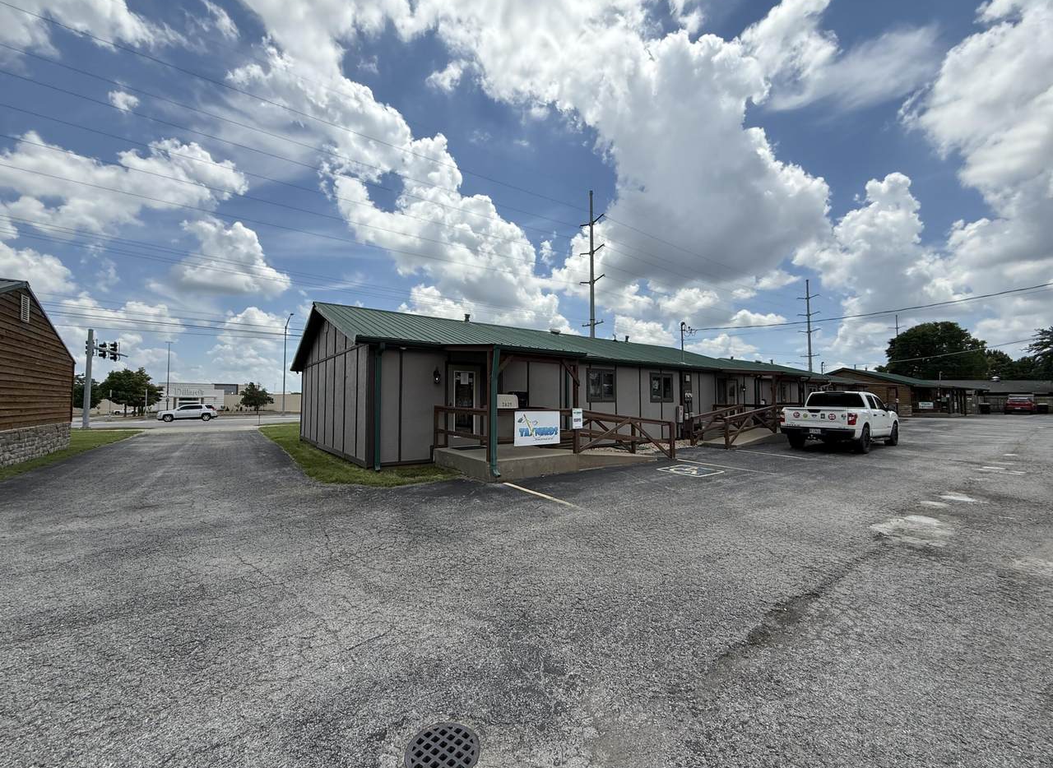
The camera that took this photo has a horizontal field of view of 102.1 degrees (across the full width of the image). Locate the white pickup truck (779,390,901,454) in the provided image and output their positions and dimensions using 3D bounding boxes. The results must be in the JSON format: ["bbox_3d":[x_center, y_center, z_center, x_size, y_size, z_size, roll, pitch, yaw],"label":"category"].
[{"bbox_3d":[11.237,1.261,15.020,5.800,1.930,2.050,2,-3,-38],"label":"white pickup truck"}]

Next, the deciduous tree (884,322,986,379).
[{"bbox_3d":[73.178,-3.296,76.322,13.300,15.600,13.300,-3,-4,44],"label":"deciduous tree"}]

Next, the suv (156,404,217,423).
[{"bbox_3d":[-33.593,2.848,42.193,4.700,1.700,1.850,2,-3,-36],"label":"suv"}]

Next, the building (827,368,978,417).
[{"bbox_3d":[33.294,0.852,40.360,15.700,4.050,9.800,2,-3,-36],"label":"building"}]

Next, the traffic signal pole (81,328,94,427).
[{"bbox_3d":[-28.569,-0.371,27.789,0.400,6.490,0.400,2,-3,-36],"label":"traffic signal pole"}]

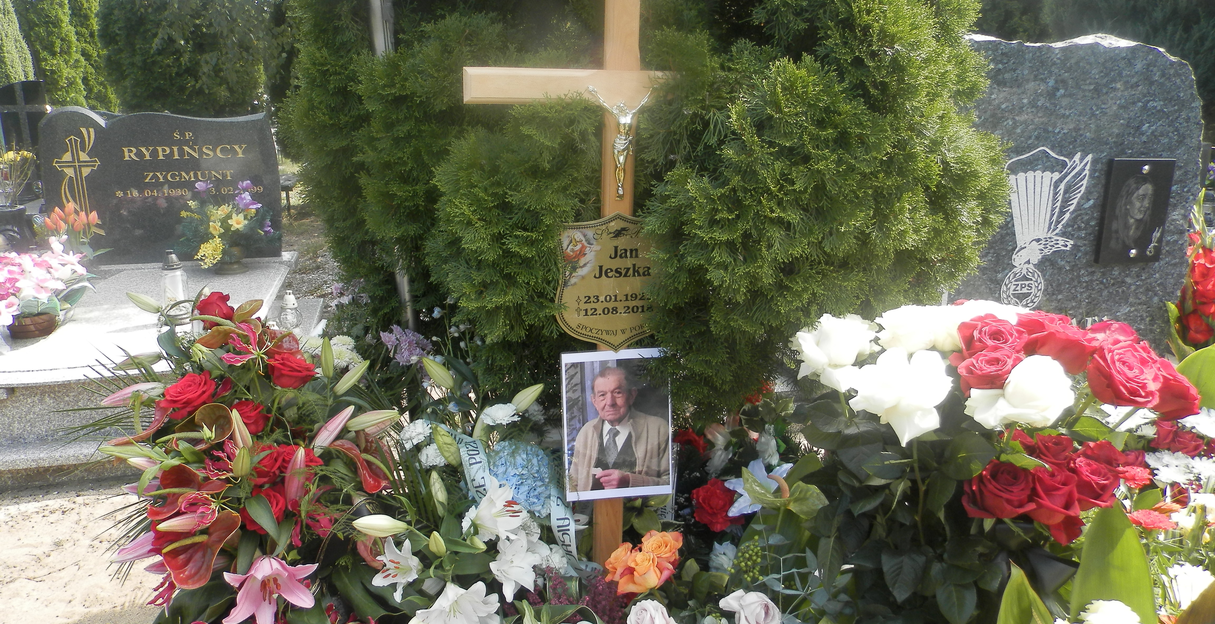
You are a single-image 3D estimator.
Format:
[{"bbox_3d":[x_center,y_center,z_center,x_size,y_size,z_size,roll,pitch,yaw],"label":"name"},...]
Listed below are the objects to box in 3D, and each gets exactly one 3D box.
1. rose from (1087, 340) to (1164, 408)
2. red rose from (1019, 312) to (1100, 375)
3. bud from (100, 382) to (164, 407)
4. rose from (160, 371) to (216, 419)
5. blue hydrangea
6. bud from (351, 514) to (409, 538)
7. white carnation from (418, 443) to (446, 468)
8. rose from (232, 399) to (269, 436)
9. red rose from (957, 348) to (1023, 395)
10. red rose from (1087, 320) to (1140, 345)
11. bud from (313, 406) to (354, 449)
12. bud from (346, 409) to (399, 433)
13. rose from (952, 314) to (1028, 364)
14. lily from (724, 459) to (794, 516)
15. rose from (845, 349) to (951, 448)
[{"bbox_3d":[0.696,0.084,1.180,0.100,0.088,0.085,-1,0,-3],"label":"rose"},{"bbox_3d":[0.562,0.040,1.090,0.095,0.075,0.090,0,47,0],"label":"red rose"},{"bbox_3d":[-0.770,0.133,1.420,0.105,0.030,0.030,-16,0,-7],"label":"bud"},{"bbox_3d":[-0.659,0.134,1.380,0.085,0.080,0.062,-3,-22,-11],"label":"rose"},{"bbox_3d":[-0.153,0.296,1.560,0.135,0.135,0.120,0,-18,0],"label":"blue hydrangea"},{"bbox_3d":[-0.355,0.335,1.370,0.090,0.032,0.032,3,18,-12],"label":"bud"},{"bbox_3d":[-0.318,0.262,1.600,0.060,0.045,0.060,-4,36,-12],"label":"white carnation"},{"bbox_3d":[-0.578,0.171,1.420,0.066,0.064,0.058,-6,-14,-20],"label":"rose"},{"bbox_3d":[0.479,0.076,1.100,0.080,0.075,0.065,0,-25,0],"label":"red rose"},{"bbox_3d":[0.691,0.037,1.200,0.077,0.063,0.072,-2,61,-8],"label":"red rose"},{"bbox_3d":[-0.410,0.173,1.320,0.025,0.090,0.025,40,18,-11],"label":"bud"},{"bbox_3d":[-0.361,0.167,1.350,0.090,0.030,0.030,-12,18,18],"label":"bud"},{"bbox_3d":[0.528,0.039,1.210,0.098,0.075,0.090,-2,0,-6],"label":"rose"},{"bbox_3d":[0.274,0.316,1.580,0.122,0.105,0.070,-1,21,-6],"label":"lily"},{"bbox_3d":[0.334,0.095,1.000,0.115,0.090,0.110,0,57,0],"label":"rose"}]

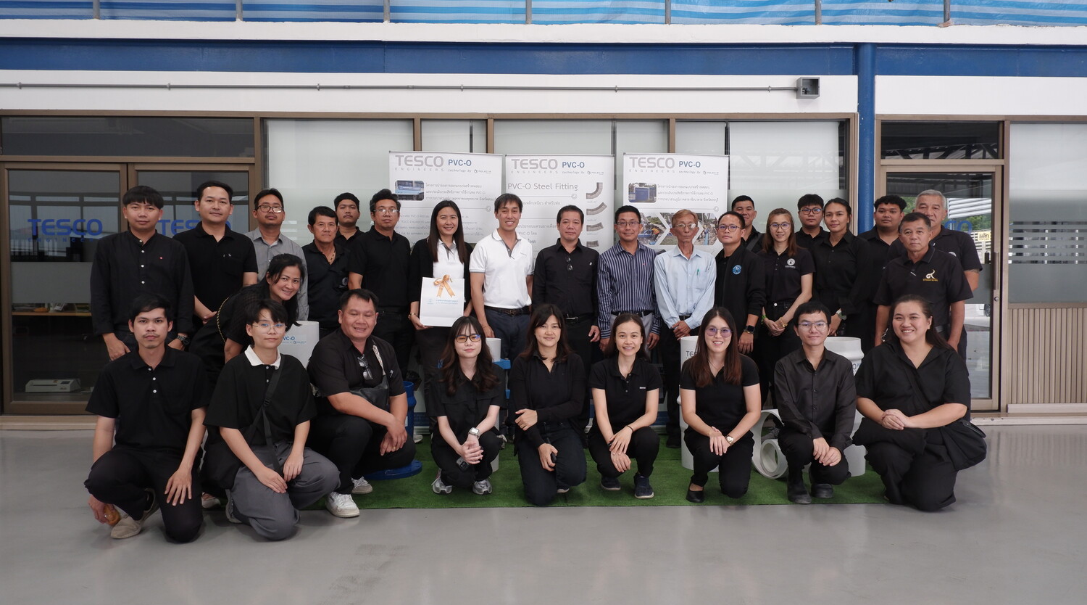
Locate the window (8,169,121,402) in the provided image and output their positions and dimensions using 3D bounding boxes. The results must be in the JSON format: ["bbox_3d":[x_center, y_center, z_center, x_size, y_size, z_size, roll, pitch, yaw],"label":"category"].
[{"bbox_3d":[-3.734,-0.132,6.120,0.885,1.815,0.040,0,1,-2],"label":"window"}]

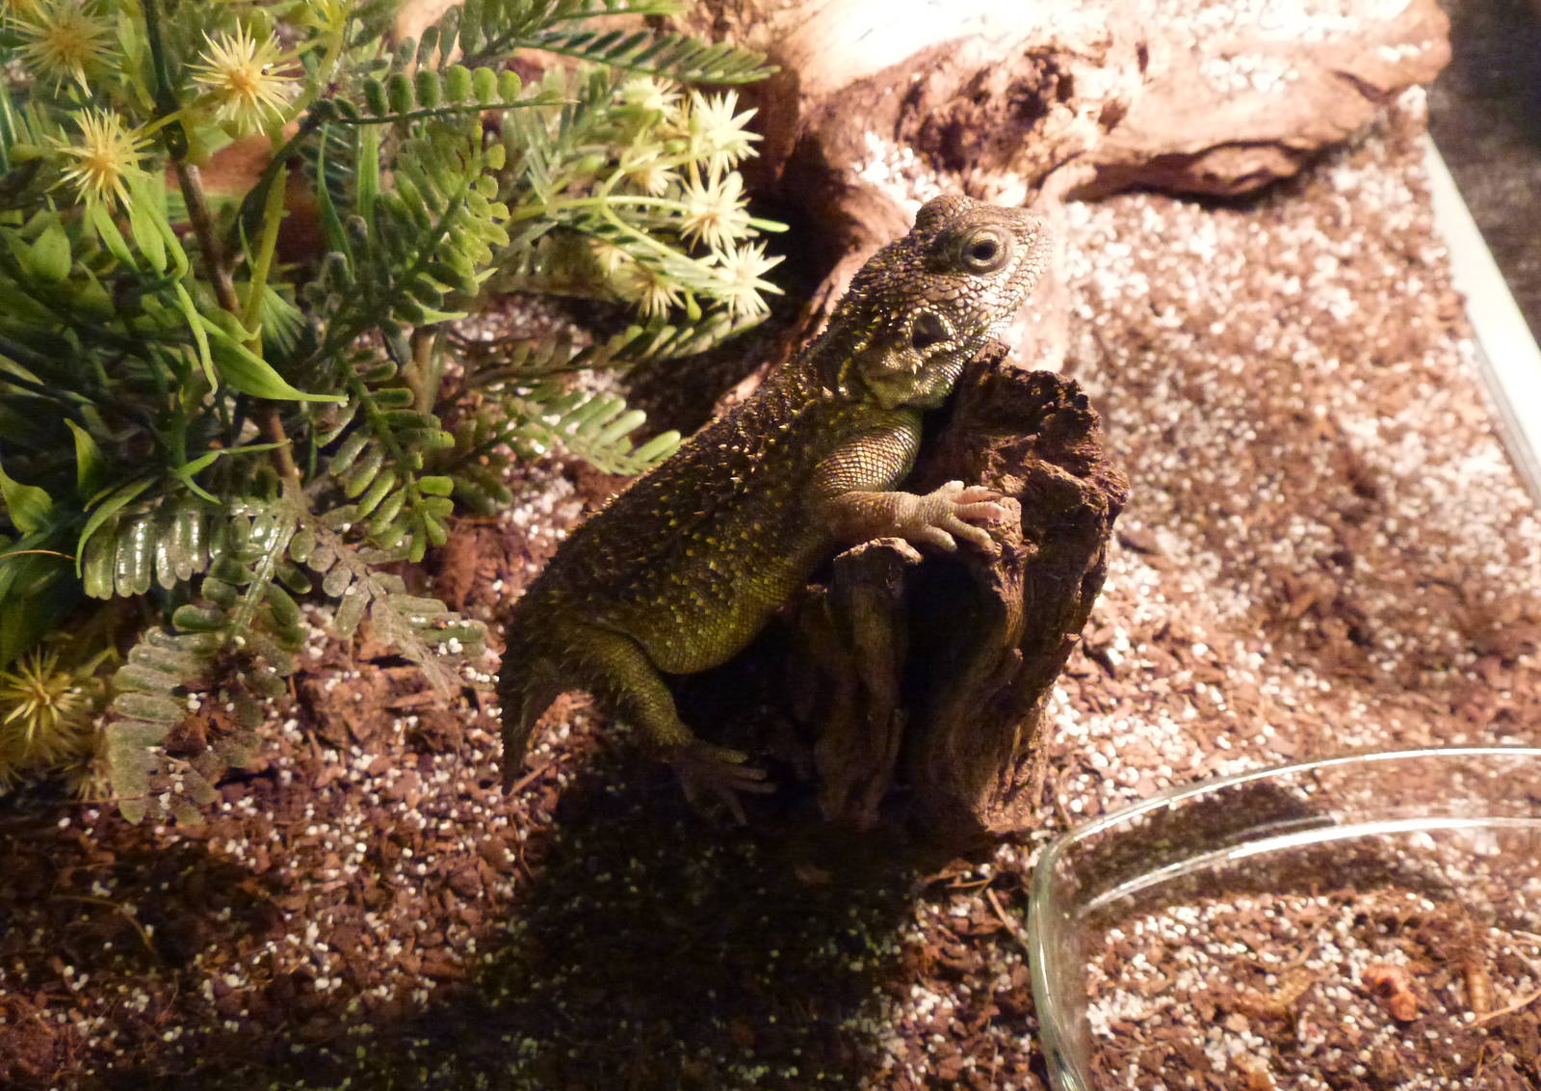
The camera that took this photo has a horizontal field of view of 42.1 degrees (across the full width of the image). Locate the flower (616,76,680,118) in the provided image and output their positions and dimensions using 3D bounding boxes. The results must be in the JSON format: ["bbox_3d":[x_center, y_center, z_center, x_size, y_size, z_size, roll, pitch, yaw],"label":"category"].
[{"bbox_3d":[-0.034,-0.125,0.560,0.019,0.015,0.016,11,6,10],"label":"flower"}]

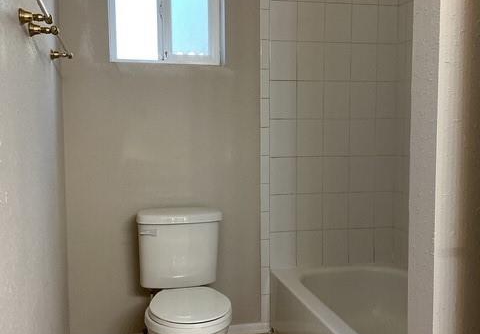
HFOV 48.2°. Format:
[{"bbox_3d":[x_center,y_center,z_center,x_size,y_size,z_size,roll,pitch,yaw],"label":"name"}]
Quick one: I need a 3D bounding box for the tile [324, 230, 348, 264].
[{"bbox_3d":[0.535,0.451,3.000,0.152,0.201,0.010,-2,6,-14],"label":"tile"}]

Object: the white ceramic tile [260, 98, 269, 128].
[{"bbox_3d":[0.133,-0.286,2.830,0.046,0.150,0.010,-2,6,-14],"label":"white ceramic tile"}]

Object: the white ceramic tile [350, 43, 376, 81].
[{"bbox_3d":[0.680,-0.573,2.940,0.151,0.203,0.010,-2,6,-13],"label":"white ceramic tile"}]

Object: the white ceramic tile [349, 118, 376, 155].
[{"bbox_3d":[0.682,-0.165,2.982,0.151,0.203,0.010,-2,6,-13],"label":"white ceramic tile"}]

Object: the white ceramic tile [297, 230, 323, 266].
[{"bbox_3d":[0.379,0.450,2.938,0.150,0.201,0.010,-2,6,-13],"label":"white ceramic tile"}]

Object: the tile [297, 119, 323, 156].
[{"bbox_3d":[0.380,-0.158,2.902,0.151,0.202,0.009,-1,5,-13],"label":"tile"}]

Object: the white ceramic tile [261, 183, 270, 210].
[{"bbox_3d":[0.130,0.160,2.850,0.049,0.148,0.010,-2,6,-13],"label":"white ceramic tile"}]

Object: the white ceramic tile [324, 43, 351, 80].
[{"bbox_3d":[0.528,-0.570,2.899,0.151,0.202,0.009,-1,5,-13],"label":"white ceramic tile"}]

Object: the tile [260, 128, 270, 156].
[{"bbox_3d":[0.134,-0.135,2.845,0.046,0.150,0.010,-2,6,-14],"label":"tile"}]

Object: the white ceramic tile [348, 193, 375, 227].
[{"bbox_3d":[0.687,0.240,3.037,0.152,0.203,0.010,-1,5,-12],"label":"white ceramic tile"}]

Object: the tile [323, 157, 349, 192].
[{"bbox_3d":[0.531,0.041,2.986,0.152,0.203,0.010,-1,5,-12],"label":"tile"}]

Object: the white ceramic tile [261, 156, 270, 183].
[{"bbox_3d":[0.137,0.013,2.899,0.055,0.152,0.010,-1,5,-12],"label":"white ceramic tile"}]

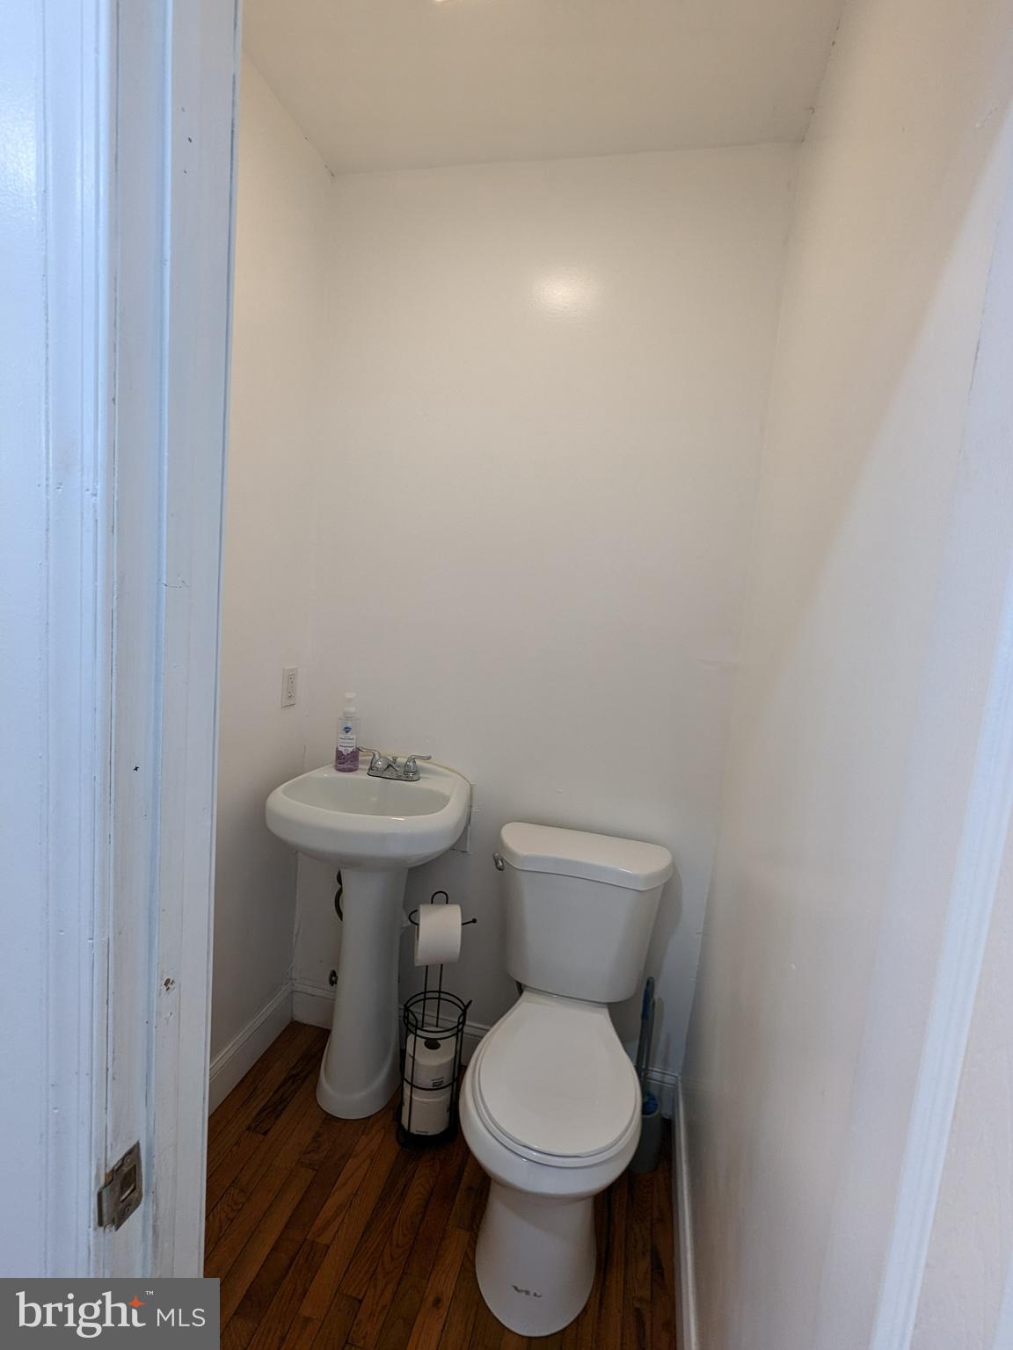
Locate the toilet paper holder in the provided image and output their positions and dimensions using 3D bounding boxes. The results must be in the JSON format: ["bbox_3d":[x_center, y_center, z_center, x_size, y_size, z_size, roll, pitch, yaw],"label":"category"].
[{"bbox_3d":[-0.181,0.888,1.639,0.172,0.603,0.172,3,7,-16],"label":"toilet paper holder"}]

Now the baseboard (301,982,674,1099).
[{"bbox_3d":[-0.105,1.107,1.867,1.212,0.132,0.019,6,7,13],"label":"baseboard"}]

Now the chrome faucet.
[{"bbox_3d":[-0.303,0.247,1.694,0.210,0.065,0.110,6,7,13],"label":"chrome faucet"}]

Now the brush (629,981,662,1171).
[{"bbox_3d":[0.361,1.004,1.591,0.110,0.476,0.110,6,7,13],"label":"brush"}]

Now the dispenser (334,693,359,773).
[{"bbox_3d":[-0.427,0.156,1.713,0.065,0.215,0.059,4,7,-8],"label":"dispenser"}]

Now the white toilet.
[{"bbox_3d":[0.128,0.853,1.418,0.454,0.776,0.707,6,7,9],"label":"white toilet"}]

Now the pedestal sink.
[{"bbox_3d":[-0.351,0.720,1.661,0.462,0.901,0.463,6,7,13],"label":"pedestal sink"}]

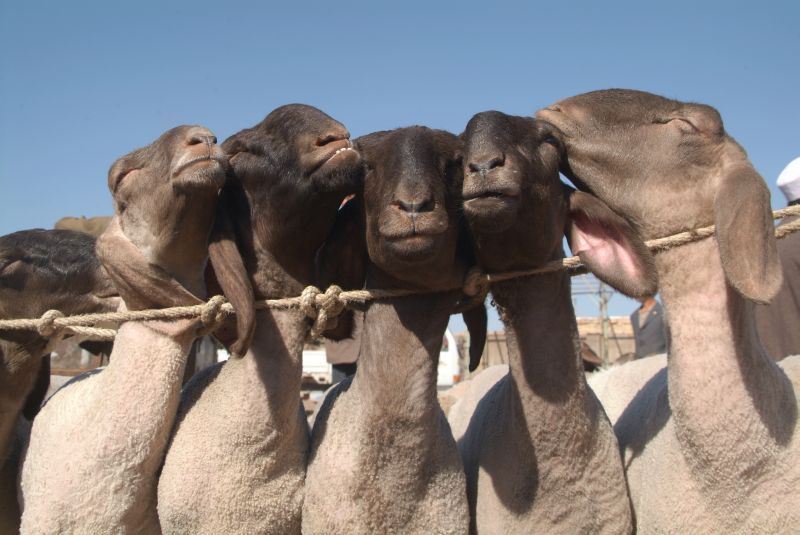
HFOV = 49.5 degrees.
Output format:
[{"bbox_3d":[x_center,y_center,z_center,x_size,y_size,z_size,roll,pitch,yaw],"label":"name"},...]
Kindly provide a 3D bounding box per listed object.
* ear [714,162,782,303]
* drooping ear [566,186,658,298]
[{"bbox_3d":[0.465,-0.048,1.160,0.072,0.185,0.042,-7,-5,3],"label":"ear"},{"bbox_3d":[0.293,-0.035,1.200,0.080,0.185,0.050,-43,-15,15],"label":"drooping ear"}]

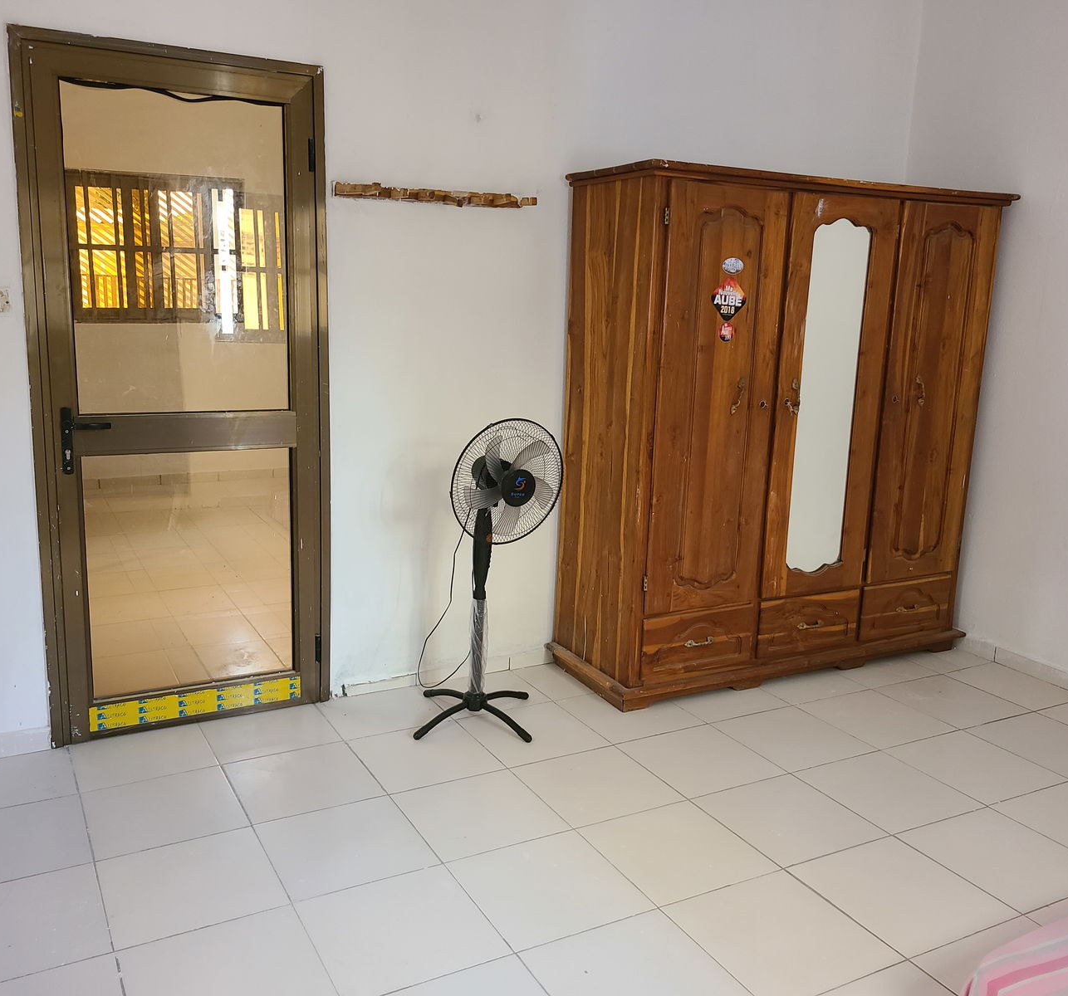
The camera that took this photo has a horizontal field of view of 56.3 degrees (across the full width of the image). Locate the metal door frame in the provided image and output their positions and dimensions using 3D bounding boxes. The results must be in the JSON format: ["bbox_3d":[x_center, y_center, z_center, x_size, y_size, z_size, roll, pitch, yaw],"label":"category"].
[{"bbox_3d":[-1.134,-0.302,3.280,0.922,2.203,0.090,-4,13,-28],"label":"metal door frame"}]

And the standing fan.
[{"bbox_3d":[-0.182,0.250,3.486,0.534,1.102,0.534,-6,14,-36],"label":"standing fan"}]

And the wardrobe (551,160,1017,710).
[{"bbox_3d":[1.022,-0.274,4.132,1.832,1.954,0.596,-4,13,-28],"label":"wardrobe"}]

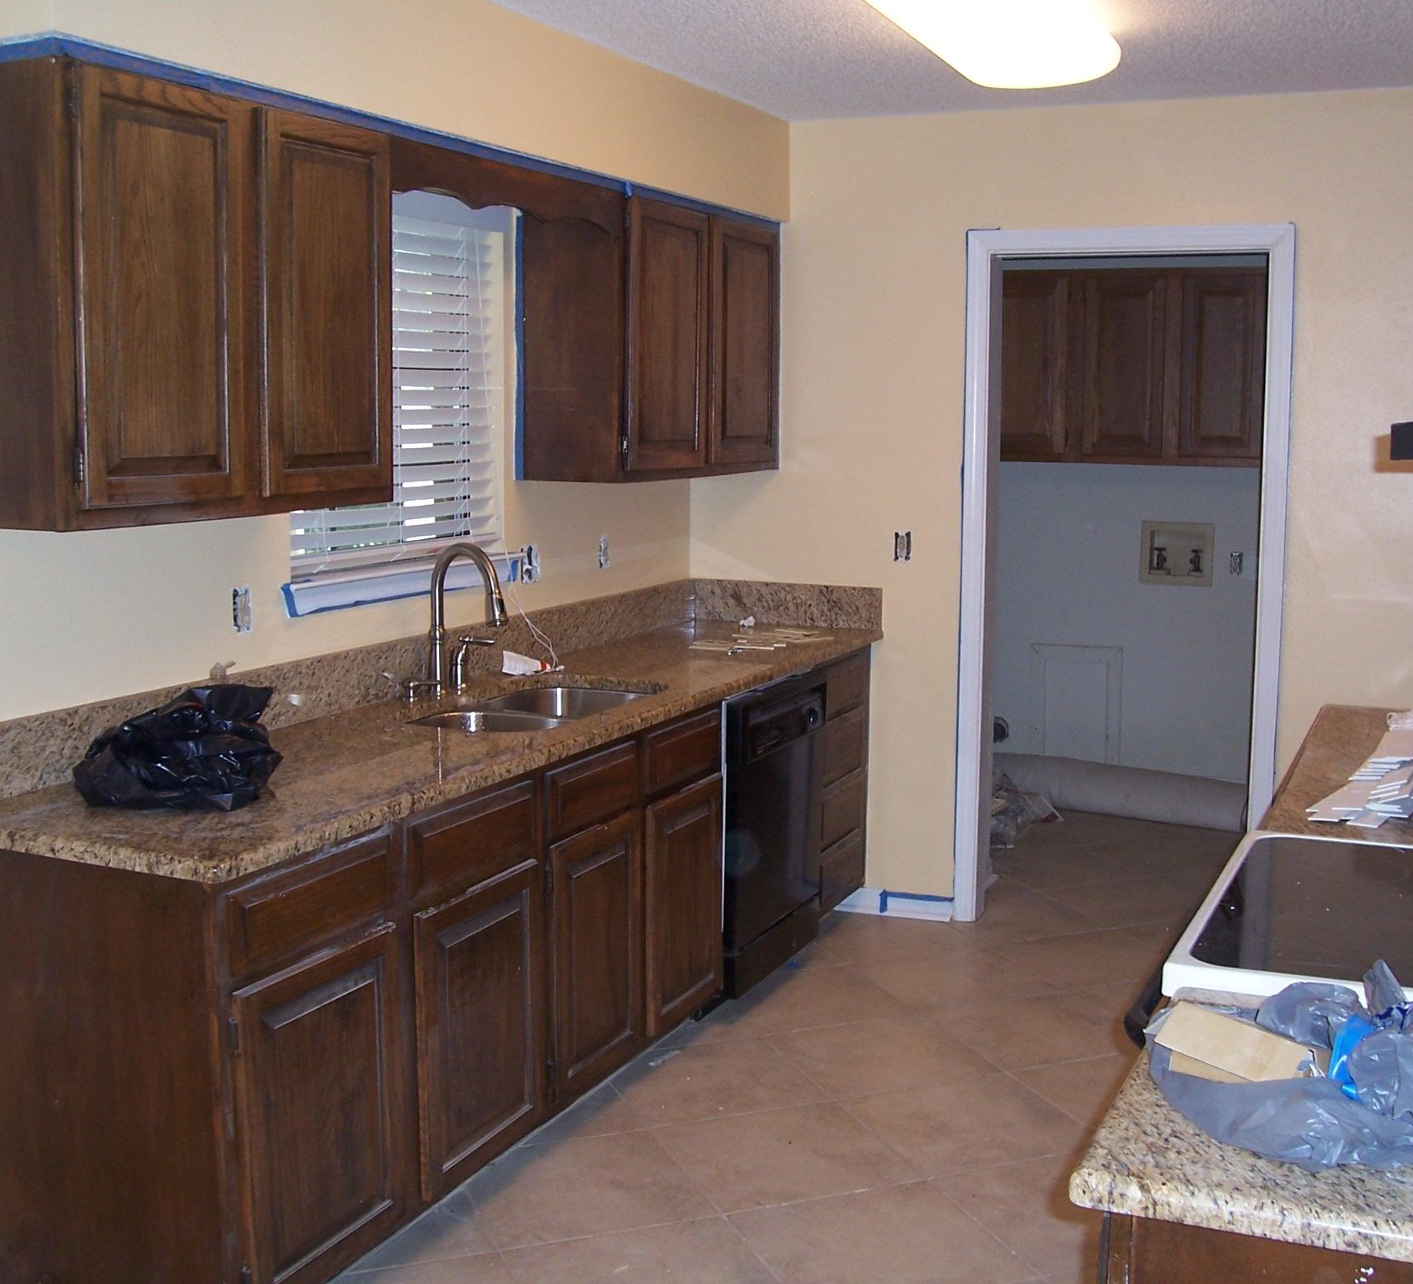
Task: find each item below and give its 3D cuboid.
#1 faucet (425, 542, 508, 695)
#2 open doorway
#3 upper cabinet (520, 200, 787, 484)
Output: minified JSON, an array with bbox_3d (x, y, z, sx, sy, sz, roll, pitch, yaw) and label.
[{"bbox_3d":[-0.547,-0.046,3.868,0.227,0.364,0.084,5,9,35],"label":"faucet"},{"bbox_3d":[1.219,-0.153,4.925,0.941,2.096,0.138,4,8,25],"label":"open doorway"},{"bbox_3d":[-0.126,-0.863,4.809,0.324,0.772,1.062,4,8,25],"label":"upper cabinet"}]

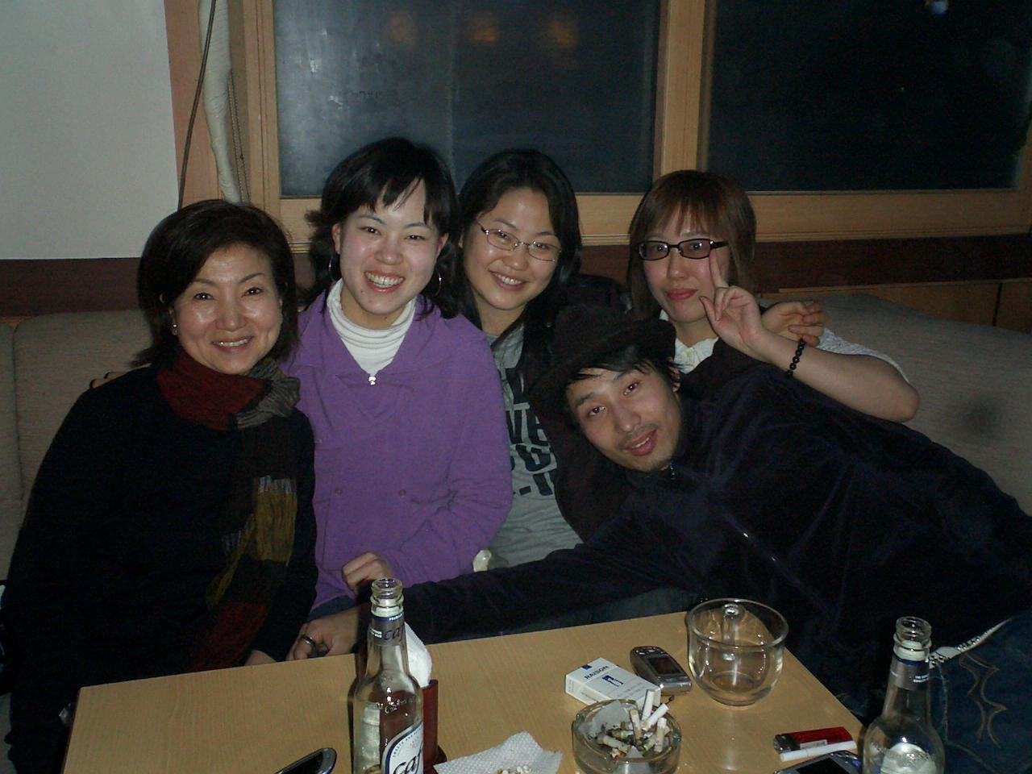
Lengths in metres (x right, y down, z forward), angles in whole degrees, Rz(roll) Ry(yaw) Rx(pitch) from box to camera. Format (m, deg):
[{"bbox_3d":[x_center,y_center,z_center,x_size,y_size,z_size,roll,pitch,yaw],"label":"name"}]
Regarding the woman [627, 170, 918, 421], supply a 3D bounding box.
[{"bbox_3d":[0.304,0.298,1.692,0.540,1.200,0.650,3,16,7],"label":"woman"}]

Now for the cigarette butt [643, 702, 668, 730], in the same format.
[{"bbox_3d":[0.142,0.336,1.123,0.032,0.008,0.008,-43,19,2],"label":"cigarette butt"}]

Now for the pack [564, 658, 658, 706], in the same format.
[{"bbox_3d":[0.106,0.332,1.205,0.056,0.022,0.087,-14,21,-41],"label":"pack"}]

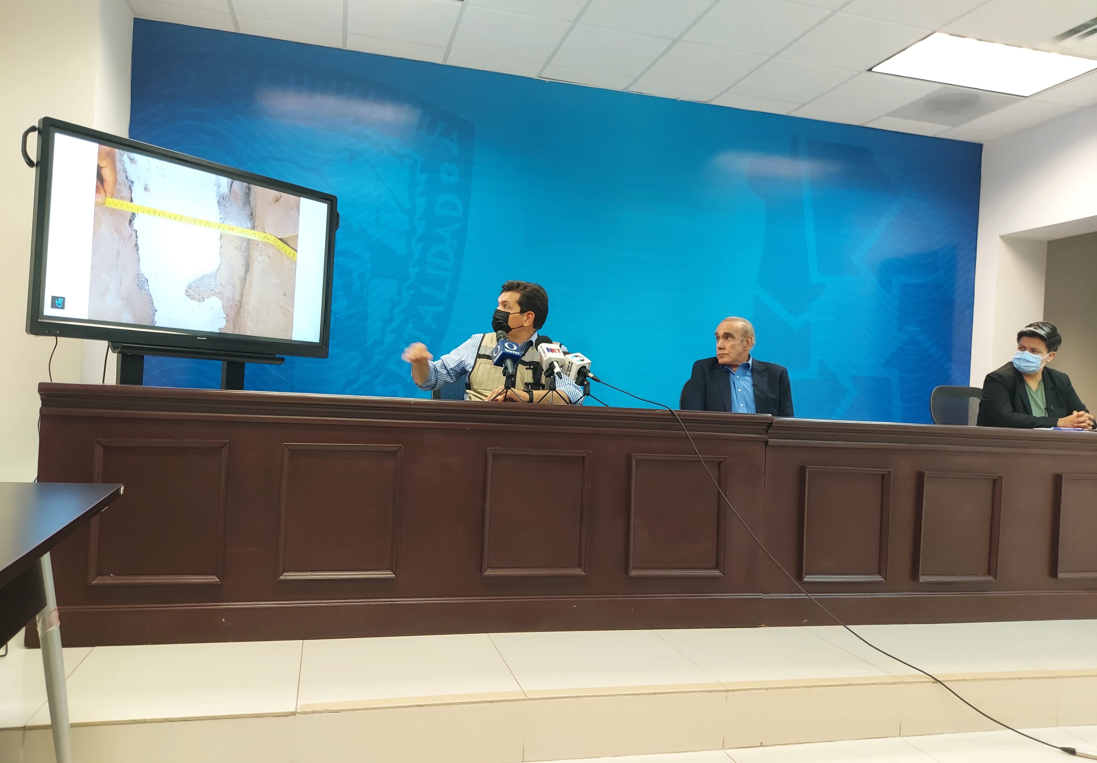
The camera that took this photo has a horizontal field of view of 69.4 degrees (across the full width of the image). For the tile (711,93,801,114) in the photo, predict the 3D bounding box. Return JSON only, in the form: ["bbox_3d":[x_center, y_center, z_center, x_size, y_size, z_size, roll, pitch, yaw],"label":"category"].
[{"bbox_3d":[1.433,-1.924,5.447,0.602,0.025,0.221,3,0,-15],"label":"tile"}]

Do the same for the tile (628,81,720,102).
[{"bbox_3d":[0.844,-1.952,5.290,0.602,0.025,0.221,3,0,-15],"label":"tile"}]

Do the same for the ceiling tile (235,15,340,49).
[{"bbox_3d":[-1.511,-2.064,4.659,0.586,0.020,0.203,3,0,-15],"label":"ceiling tile"}]

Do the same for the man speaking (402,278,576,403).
[{"bbox_3d":[-0.246,0.210,3.280,0.720,1.290,0.720,3,0,-5],"label":"man speaking"}]

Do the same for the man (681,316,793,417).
[{"bbox_3d":[0.859,0.304,3.600,0.520,1.232,0.750,3,0,5],"label":"man"}]

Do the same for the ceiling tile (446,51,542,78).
[{"bbox_3d":[-0.333,-2.006,4.972,0.586,0.020,0.203,3,0,-15],"label":"ceiling tile"}]

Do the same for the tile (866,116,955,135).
[{"bbox_3d":[2.611,-1.866,5.760,0.602,0.025,0.218,3,0,-15],"label":"tile"}]

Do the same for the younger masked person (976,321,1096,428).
[{"bbox_3d":[2.308,0.352,3.670,0.550,1.278,0.750,3,0,-4],"label":"younger masked person"}]

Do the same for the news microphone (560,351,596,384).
[{"bbox_3d":[0.113,-0.052,2.930,0.075,0.080,0.180,-6,34,-43],"label":"news microphone"}]

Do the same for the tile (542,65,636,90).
[{"bbox_3d":[0.255,-1.978,5.128,0.586,0.020,0.203,3,0,-15],"label":"tile"}]

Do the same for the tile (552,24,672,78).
[{"bbox_3d":[0.363,-1.976,4.728,0.602,0.025,0.602,3,0,-15],"label":"tile"}]

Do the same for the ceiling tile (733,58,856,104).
[{"bbox_3d":[1.540,-1.915,5.037,0.586,0.020,0.586,3,0,-15],"label":"ceiling tile"}]

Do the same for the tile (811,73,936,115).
[{"bbox_3d":[2.129,-1.890,5.199,0.602,0.025,0.602,3,0,-15],"label":"tile"}]

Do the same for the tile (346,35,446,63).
[{"bbox_3d":[-0.923,-2.039,4.821,0.602,0.025,0.224,3,0,-15],"label":"tile"}]

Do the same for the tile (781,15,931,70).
[{"bbox_3d":[1.697,-1.907,4.447,0.586,0.020,0.586,3,0,-15],"label":"tile"}]

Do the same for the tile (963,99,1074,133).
[{"bbox_3d":[3.218,-1.836,5.489,0.419,0.025,0.602,3,0,-15],"label":"tile"}]

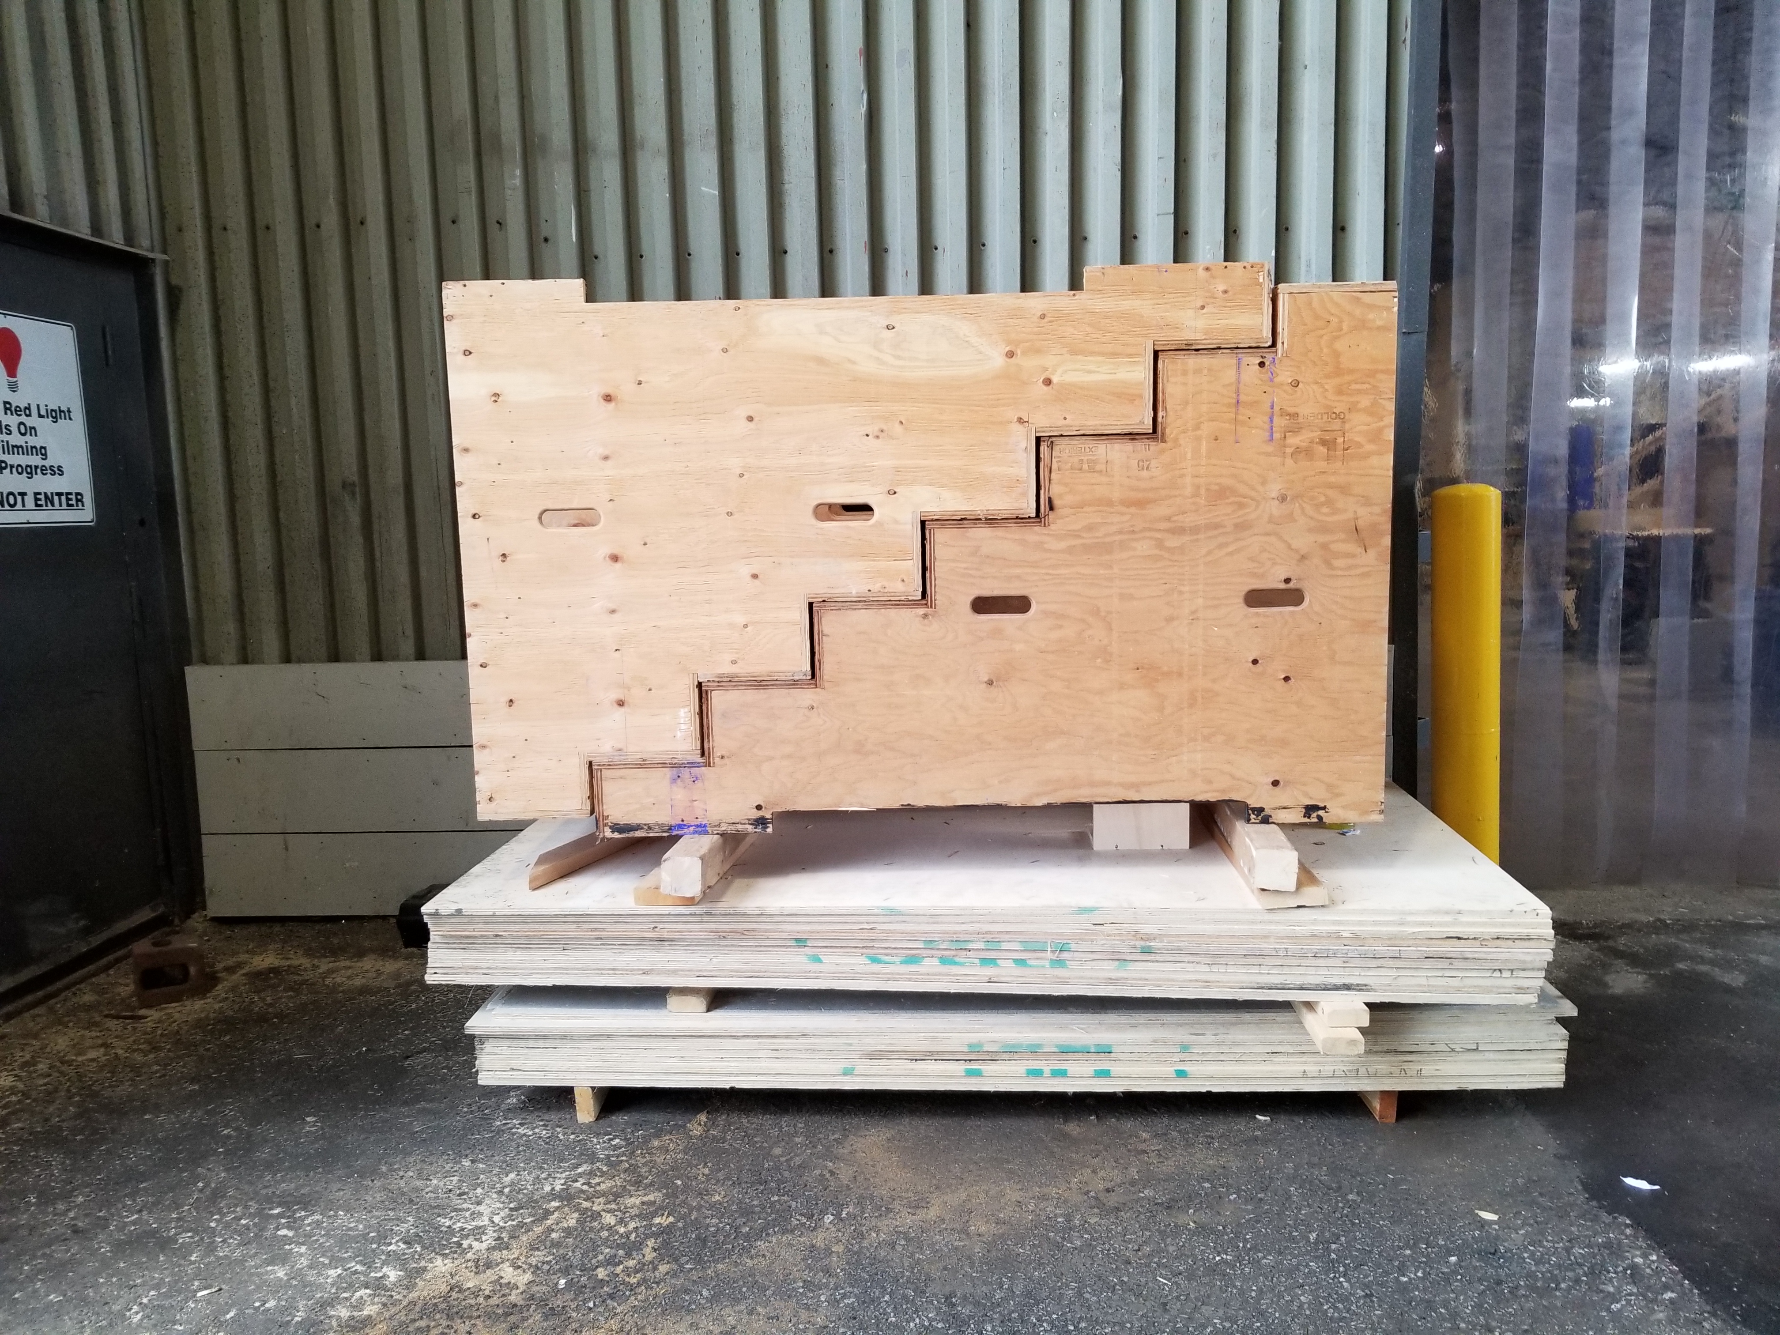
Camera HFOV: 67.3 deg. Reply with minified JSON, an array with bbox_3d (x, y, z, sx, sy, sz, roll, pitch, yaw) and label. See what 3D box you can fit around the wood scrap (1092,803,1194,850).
[{"bbox_3d":[0.631,0.384,3.415,0.238,0.118,0.170,-1,8,3],"label":"wood scrap"}]

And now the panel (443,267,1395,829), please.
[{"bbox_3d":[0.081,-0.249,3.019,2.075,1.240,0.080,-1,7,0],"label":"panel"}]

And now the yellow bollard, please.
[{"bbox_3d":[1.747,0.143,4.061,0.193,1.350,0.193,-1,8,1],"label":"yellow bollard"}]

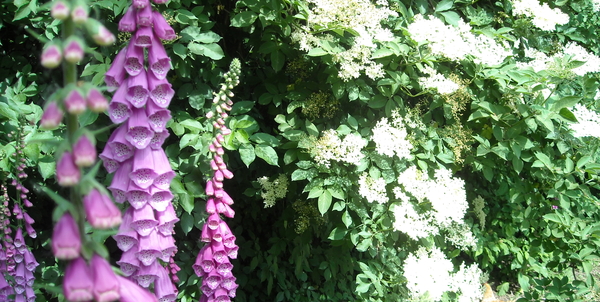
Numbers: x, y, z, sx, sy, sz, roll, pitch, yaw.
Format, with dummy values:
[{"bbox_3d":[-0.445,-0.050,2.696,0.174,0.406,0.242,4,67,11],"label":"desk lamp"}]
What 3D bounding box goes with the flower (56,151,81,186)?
[{"bbox_3d":[-0.162,0.012,0.425,0.018,0.026,0.021,-2,15,-16],"label":"flower"}]

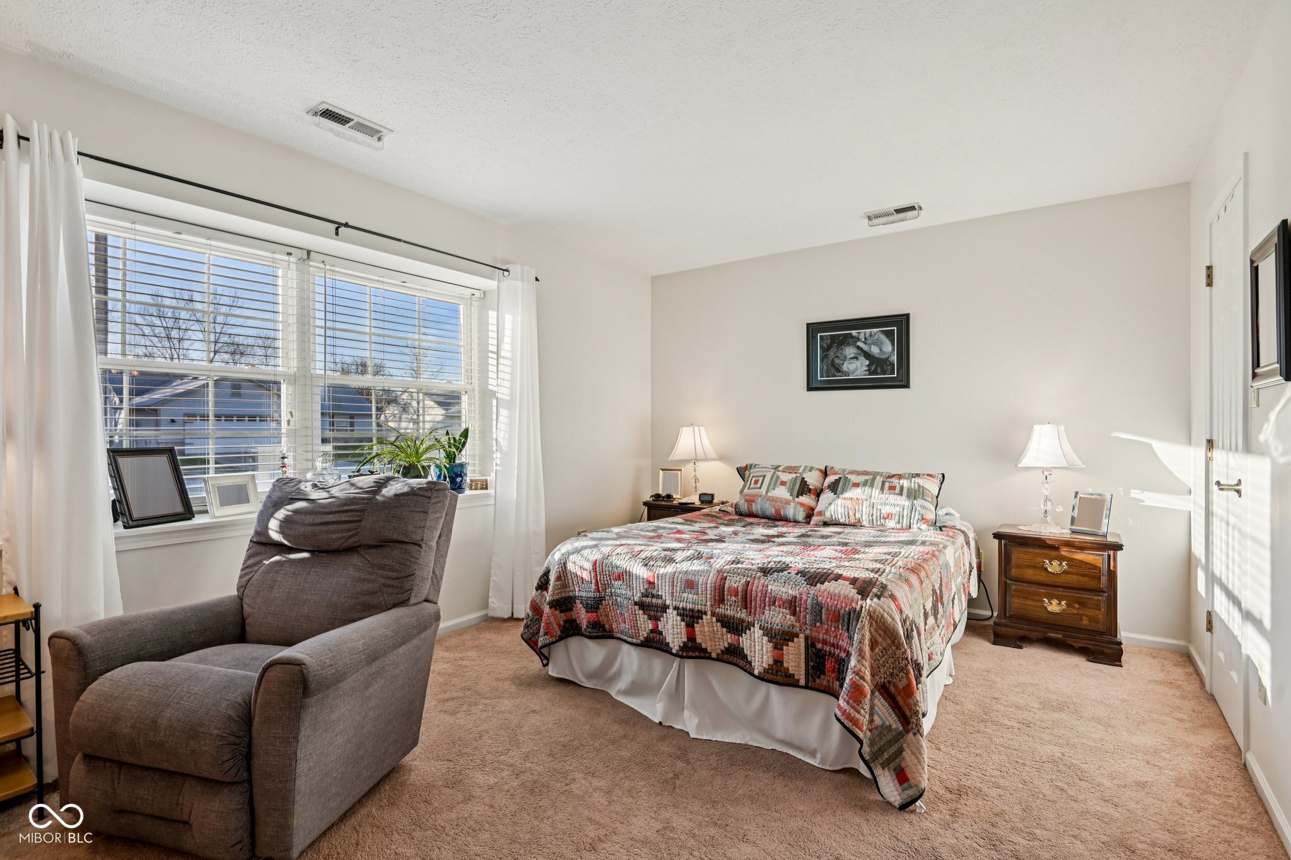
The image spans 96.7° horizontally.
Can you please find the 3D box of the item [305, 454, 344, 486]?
[{"bbox_3d":[-1.593,0.248,2.840,0.165,0.250,0.165,0,0,-38],"label":"item"}]

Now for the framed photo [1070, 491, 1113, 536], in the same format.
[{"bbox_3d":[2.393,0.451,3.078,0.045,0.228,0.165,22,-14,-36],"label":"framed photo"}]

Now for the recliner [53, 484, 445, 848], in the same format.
[{"bbox_3d":[-1.262,0.678,2.005,0.910,0.990,0.900,0,0,14],"label":"recliner"}]

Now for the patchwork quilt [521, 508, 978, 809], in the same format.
[{"bbox_3d":[0.716,0.705,3.105,1.680,0.910,2.060,0,0,35],"label":"patchwork quilt"}]

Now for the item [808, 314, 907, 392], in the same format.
[{"bbox_3d":[1.421,-0.511,3.877,0.685,0.485,0.030,0,0,35],"label":"item"}]

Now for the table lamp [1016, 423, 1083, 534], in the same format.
[{"bbox_3d":[2.212,0.255,3.150,0.320,0.597,0.320,0,0,34],"label":"table lamp"}]

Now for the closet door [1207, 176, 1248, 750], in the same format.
[{"bbox_3d":[2.345,0.118,2.297,0.040,2.050,0.590,0,0,37],"label":"closet door"}]

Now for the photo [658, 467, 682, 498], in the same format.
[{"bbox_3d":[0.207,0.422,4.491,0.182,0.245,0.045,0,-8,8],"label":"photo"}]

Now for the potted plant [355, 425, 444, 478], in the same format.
[{"bbox_3d":[-1.319,0.169,3.188,0.380,0.410,0.460,0,0,37],"label":"potted plant"}]

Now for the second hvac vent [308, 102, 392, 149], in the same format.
[{"bbox_3d":[-1.213,-1.243,2.367,0.150,0.055,0.290,0,0,37],"label":"second hvac vent"}]

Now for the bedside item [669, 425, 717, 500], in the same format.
[{"bbox_3d":[0.363,0.252,4.300,0.340,0.590,0.340,0,0,0],"label":"bedside item"}]

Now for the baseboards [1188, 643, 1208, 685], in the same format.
[{"bbox_3d":[2.674,1.126,2.788,0.016,0.068,0.460,0,0,37],"label":"baseboards"}]

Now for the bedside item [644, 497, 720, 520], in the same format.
[{"bbox_3d":[0.319,0.859,4.369,0.560,0.605,0.390,0,0,35],"label":"bedside item"}]

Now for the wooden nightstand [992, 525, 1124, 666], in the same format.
[{"bbox_3d":[2.217,0.853,3.099,0.560,0.605,0.390,0,0,35],"label":"wooden nightstand"}]

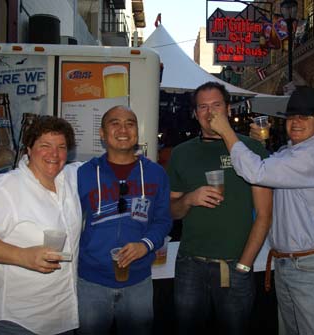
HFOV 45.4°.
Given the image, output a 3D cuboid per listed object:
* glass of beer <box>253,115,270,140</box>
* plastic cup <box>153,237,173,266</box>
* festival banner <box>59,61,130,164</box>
[{"bbox_3d":[0.606,-0.227,2.170,0.086,0.134,0.086,-6,2,0],"label":"glass of beer"},{"bbox_3d":[0.032,0.470,2.100,0.090,0.146,0.090,1,2,0],"label":"plastic cup"},{"bbox_3d":[-0.546,-0.491,3.350,0.607,0.892,0.020,1,2,0],"label":"festival banner"}]

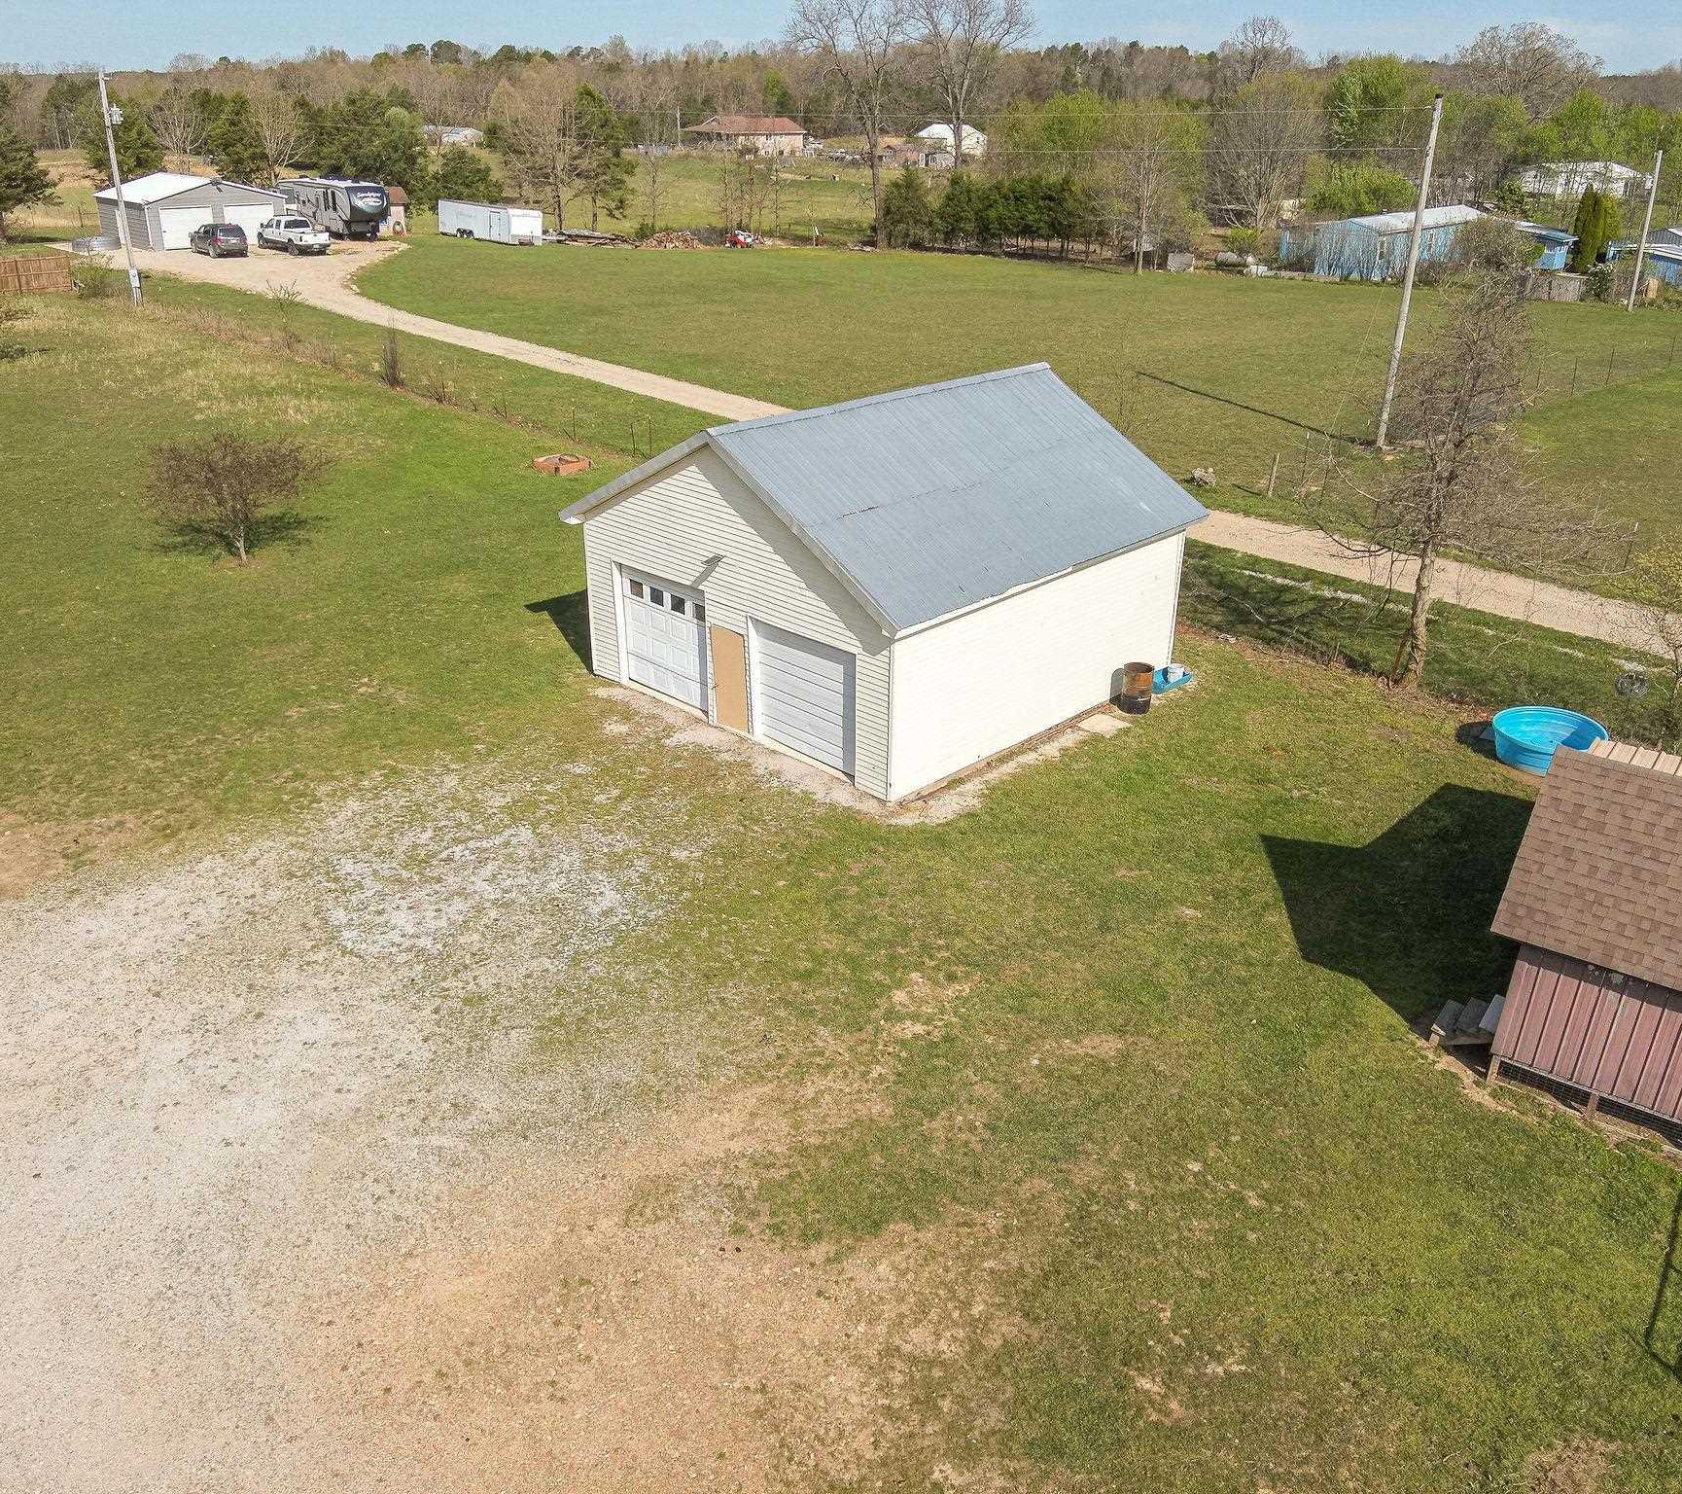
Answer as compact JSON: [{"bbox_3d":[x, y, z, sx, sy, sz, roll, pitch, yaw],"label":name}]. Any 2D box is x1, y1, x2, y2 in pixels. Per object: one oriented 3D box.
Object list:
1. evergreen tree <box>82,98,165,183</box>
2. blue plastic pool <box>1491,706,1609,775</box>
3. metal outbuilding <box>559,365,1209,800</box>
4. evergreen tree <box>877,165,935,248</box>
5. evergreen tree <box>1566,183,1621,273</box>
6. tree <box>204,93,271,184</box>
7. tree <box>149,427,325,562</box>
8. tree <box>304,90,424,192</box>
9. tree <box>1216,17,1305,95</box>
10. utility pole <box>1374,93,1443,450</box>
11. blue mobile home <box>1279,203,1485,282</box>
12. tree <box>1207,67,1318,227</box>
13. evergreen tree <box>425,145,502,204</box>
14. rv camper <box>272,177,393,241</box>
[{"bbox_3d":[-63.941,-53.423,123.290,7.606,8.033,7.225,1,25,0],"label":"evergreen tree"},{"bbox_3d":[12.014,-0.027,23.543,1.780,0.580,1.780,1,25,0],"label":"blue plastic pool"},{"bbox_3d":[0.941,-3.752,24.999,7.877,5.223,8.806,23,33,38],"label":"metal outbuilding"},{"bbox_3d":[4.567,-37.942,96.851,4.086,5.397,4.086,1,25,0],"label":"evergreen tree"},{"bbox_3d":[51.043,-35.279,93.838,3.747,5.460,3.372,1,25,0],"label":"evergreen tree"},{"bbox_3d":[-64.184,-64.414,146.625,6.200,8.700,6.200,-9,27,-20],"label":"tree"},{"bbox_3d":[-13.174,-5.401,30.333,3.800,2.800,3.600,1,25,0],"label":"tree"},{"bbox_3d":[-48.249,-61.188,139.201,11.800,9.300,10.500,1,25,0],"label":"tree"},{"bbox_3d":[51.373,-79.807,170.988,11.239,18.846,11.239,1,25,0],"label":"tree"},{"bbox_3d":[17.594,-14.436,42.788,0.330,10.388,0.330,1,25,0],"label":"utility pole"},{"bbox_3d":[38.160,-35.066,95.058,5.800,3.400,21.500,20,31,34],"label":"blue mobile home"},{"bbox_3d":[40.426,-56.940,132.147,10.000,13.680,10.000,8,26,14],"label":"tree"},{"bbox_3d":[-32.068,-47.675,116.091,6.400,5.300,6.000,1,25,0],"label":"evergreen tree"},{"bbox_3d":[-36.191,-38.398,98.178,10.400,3.550,2.650,22,32,36],"label":"rv camper"}]

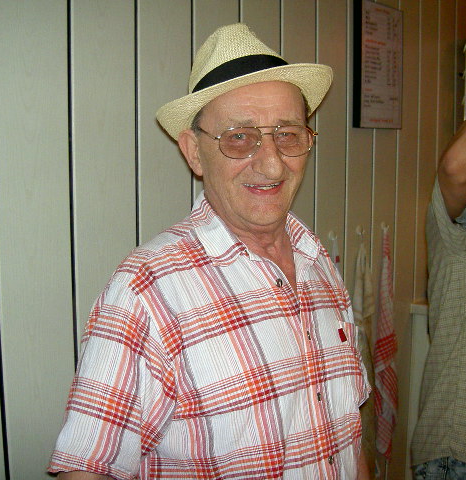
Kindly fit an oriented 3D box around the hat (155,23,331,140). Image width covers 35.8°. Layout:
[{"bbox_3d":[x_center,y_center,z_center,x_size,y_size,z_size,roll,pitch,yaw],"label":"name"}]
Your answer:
[{"bbox_3d":[0.009,-0.237,1.055,0.256,0.124,0.280,-14,-11,-9],"label":"hat"}]

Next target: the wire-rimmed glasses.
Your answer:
[{"bbox_3d":[0.028,-0.148,1.022,0.143,0.048,0.138,-3,17,-17],"label":"wire-rimmed glasses"}]

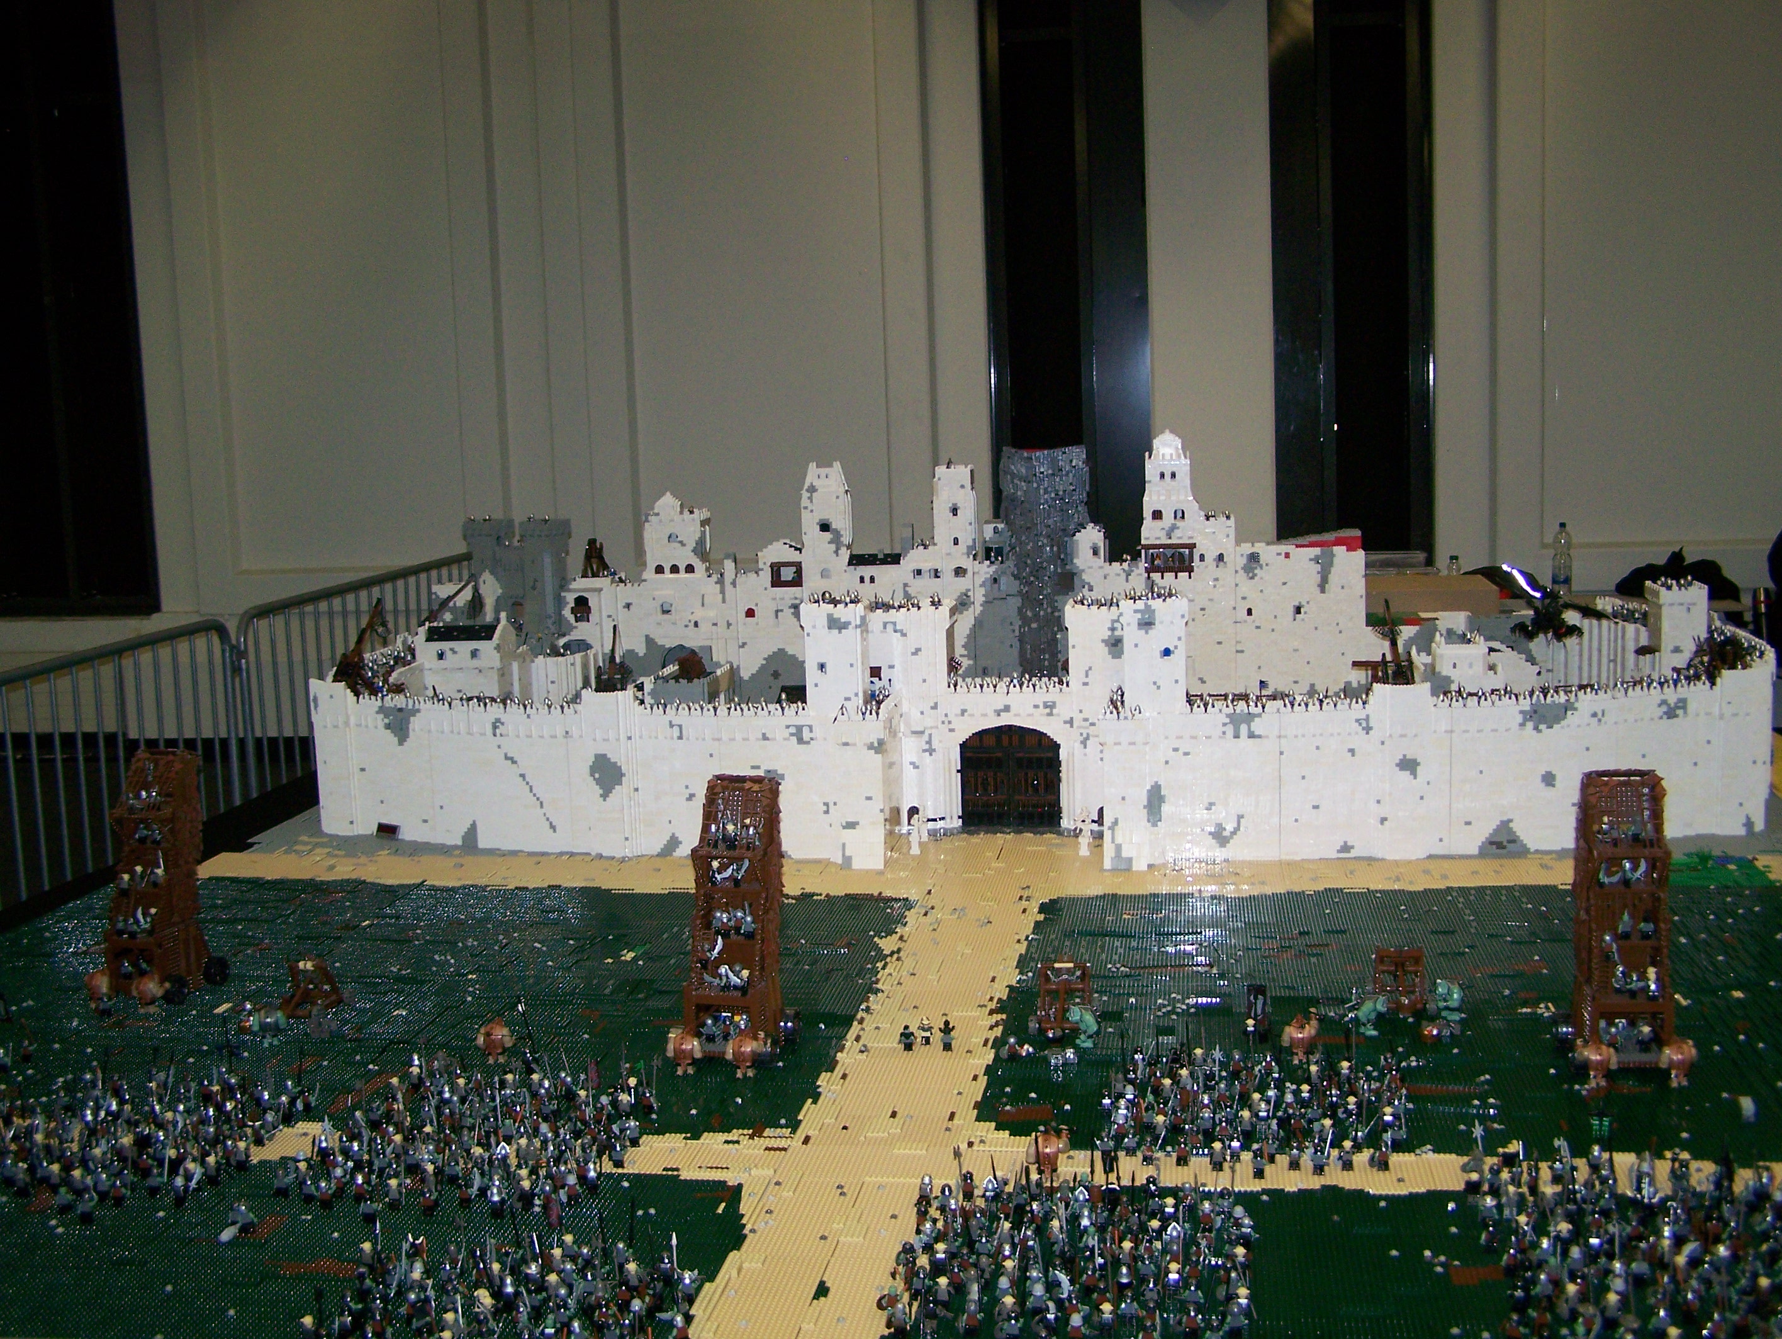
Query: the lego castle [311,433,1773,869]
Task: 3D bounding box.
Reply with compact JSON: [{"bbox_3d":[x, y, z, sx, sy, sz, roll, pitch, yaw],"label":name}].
[{"bbox_3d":[0.365,-0.141,5.291,3.720,0.920,1.950,0,8,9],"label":"lego castle"}]

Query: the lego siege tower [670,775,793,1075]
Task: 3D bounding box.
[{"bbox_3d":[-0.260,0.407,3.204,0.172,0.455,0.185,0,8,9],"label":"lego siege tower"}]

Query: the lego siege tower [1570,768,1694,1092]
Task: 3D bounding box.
[{"bbox_3d":[1.127,0.390,3.026,0.172,0.455,0.185,-1,8,4],"label":"lego siege tower"}]

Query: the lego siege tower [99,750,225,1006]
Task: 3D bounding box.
[{"bbox_3d":[-1.370,0.381,3.629,0.172,0.455,0.185,1,9,20],"label":"lego siege tower"}]

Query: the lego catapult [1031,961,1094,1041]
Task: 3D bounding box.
[{"bbox_3d":[0.291,0.551,3.292,0.105,0.115,0.135,0,8,9],"label":"lego catapult"}]

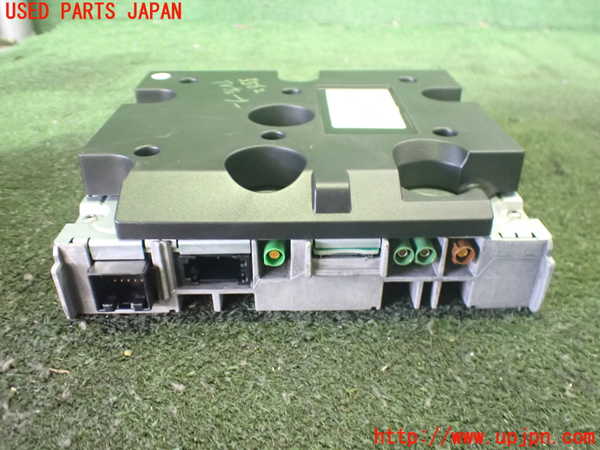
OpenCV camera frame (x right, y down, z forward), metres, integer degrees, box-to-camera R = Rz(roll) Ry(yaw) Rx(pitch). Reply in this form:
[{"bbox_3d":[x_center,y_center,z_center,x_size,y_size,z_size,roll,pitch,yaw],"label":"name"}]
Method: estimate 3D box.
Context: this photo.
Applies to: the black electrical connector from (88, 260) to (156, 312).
[{"bbox_3d":[-0.068,0.023,0.203,0.021,0.018,0.014,0,32,-1],"label":"black electrical connector"}]

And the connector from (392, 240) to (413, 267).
[{"bbox_3d":[0.038,0.009,0.199,0.008,0.008,0.012,0,32,-1],"label":"connector"}]

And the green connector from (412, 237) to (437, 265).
[{"bbox_3d":[0.047,0.009,0.199,0.008,0.008,0.012,0,32,-1],"label":"green connector"}]

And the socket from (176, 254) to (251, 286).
[{"bbox_3d":[-0.032,0.014,0.201,0.027,0.014,0.012,0,32,-1],"label":"socket"}]

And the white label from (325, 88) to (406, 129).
[{"bbox_3d":[0.031,-0.058,0.257,0.034,0.001,0.059,0,32,-1],"label":"white label"}]

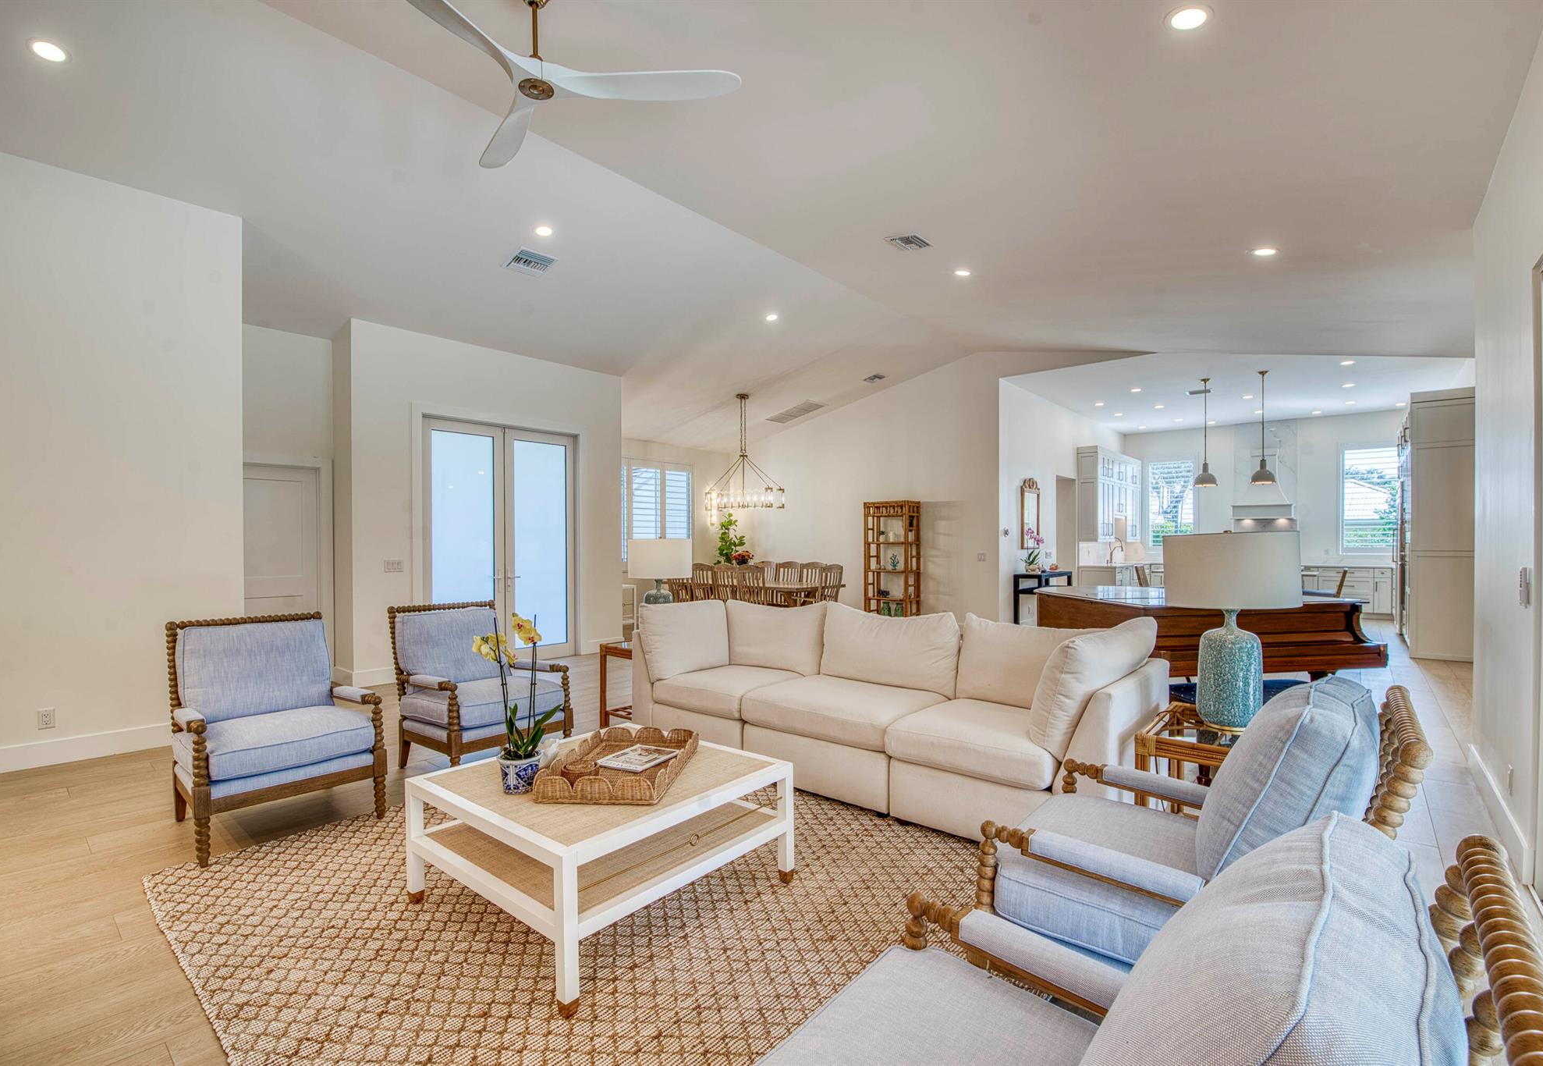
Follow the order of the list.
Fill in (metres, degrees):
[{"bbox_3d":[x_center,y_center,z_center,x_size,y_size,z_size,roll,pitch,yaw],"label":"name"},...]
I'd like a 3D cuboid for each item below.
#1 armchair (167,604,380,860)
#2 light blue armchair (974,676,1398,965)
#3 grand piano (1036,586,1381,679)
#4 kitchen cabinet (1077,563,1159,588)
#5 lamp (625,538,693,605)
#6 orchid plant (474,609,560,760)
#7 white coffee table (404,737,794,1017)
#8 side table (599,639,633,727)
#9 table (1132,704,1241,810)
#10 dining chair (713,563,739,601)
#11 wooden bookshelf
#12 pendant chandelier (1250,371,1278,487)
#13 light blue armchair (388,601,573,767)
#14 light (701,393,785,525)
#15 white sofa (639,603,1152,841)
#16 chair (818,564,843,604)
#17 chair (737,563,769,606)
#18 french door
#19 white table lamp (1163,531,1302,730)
[{"bbox_3d":[-2.470,0.925,3.310,0.910,0.950,0.740,0,0,41],"label":"armchair"},{"bbox_3d":[1.166,0.909,1.842,0.917,0.986,0.757,-1,0,41],"label":"light blue armchair"},{"bbox_3d":[2.630,0.900,4.250,1.480,1.000,1.450,0,0,-11],"label":"grand piano"},{"bbox_3d":[6.069,0.961,11.559,0.620,0.920,3.000,-1,0,39],"label":"kitchen cabinet"},{"bbox_3d":[-0.860,0.435,5.120,0.480,0.800,0.480,0,0,0],"label":"lamp"},{"bbox_3d":[-0.920,0.555,2.410,0.299,0.555,0.230,0,0,-21],"label":"orchid plant"},{"bbox_3d":[-0.650,1.169,2.618,1.041,0.466,1.052,-1,0,39],"label":"white coffee table"},{"bbox_3d":[-0.873,1.124,4.956,0.500,0.610,0.580,-1,0,39],"label":"side table"},{"bbox_3d":[1.920,1.110,2.800,0.560,0.580,0.650,0,0,41],"label":"table"},{"bbox_3d":[-0.400,0.900,8.550,0.470,1.000,0.550,0,0,41],"label":"dining chair"},{"bbox_3d":[1.735,0.480,9.540,0.700,1.840,0.380,0,0,41],"label":"wooden bookshelf"},{"bbox_3d":[5.878,-1.260,7.956,0.250,1.372,0.250,-1,0,39],"label":"pendant chandelier"},{"bbox_3d":[-1.770,0.925,4.040,0.910,0.950,0.740,0,0,41],"label":"light blue armchair"},{"bbox_3d":[-0.370,-1.110,9.120,1.250,1.600,0.320,0,0,41],"label":"light"},{"bbox_3d":[0.530,0.930,3.905,2.880,0.940,1.020,0,0,40],"label":"white sofa"},{"bbox_3d":[0.561,0.916,8.248,0.560,1.040,0.480,-1,0,39],"label":"chair"},{"bbox_3d":[-0.083,0.920,8.381,0.480,1.040,0.560,-1,0,39],"label":"chair"},{"bbox_3d":[-2.902,0.117,7.305,0.100,2.584,1.800,-1,0,39],"label":"french door"},{"bbox_3d":[1.911,0.387,2.794,0.480,0.812,0.480,-1,0,34],"label":"white table lamp"}]

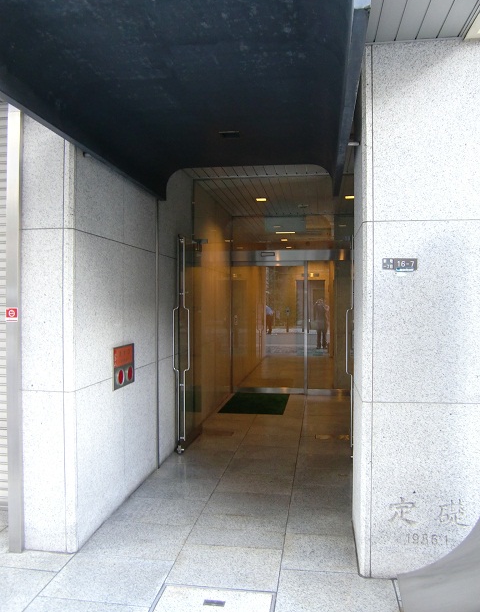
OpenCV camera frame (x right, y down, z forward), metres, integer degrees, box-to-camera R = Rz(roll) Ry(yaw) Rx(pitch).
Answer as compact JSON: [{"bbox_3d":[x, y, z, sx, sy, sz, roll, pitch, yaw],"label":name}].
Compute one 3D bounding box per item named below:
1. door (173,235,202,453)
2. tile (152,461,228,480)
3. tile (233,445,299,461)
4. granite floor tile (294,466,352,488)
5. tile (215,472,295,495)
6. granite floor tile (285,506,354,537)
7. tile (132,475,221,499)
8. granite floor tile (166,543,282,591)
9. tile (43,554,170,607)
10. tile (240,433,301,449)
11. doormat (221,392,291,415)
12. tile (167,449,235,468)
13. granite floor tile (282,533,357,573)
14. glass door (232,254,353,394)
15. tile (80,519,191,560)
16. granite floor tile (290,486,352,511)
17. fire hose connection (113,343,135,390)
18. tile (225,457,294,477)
[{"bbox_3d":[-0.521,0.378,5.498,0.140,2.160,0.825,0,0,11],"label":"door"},{"bbox_3d":[-0.448,1.471,4.572,0.643,0.025,0.452,0,0,9],"label":"tile"},{"bbox_3d":[0.262,1.439,5.076,0.600,0.025,0.450,0,1,9],"label":"tile"},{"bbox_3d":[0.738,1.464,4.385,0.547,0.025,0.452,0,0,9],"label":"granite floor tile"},{"bbox_3d":[0.129,1.450,4.200,0.600,0.025,0.450,0,1,9],"label":"tile"},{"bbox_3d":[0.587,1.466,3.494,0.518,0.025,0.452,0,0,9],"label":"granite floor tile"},{"bbox_3d":[-0.495,1.452,4.088,0.600,0.025,0.450,0,1,9],"label":"tile"},{"bbox_3d":[-0.073,1.470,2.901,0.606,0.025,0.452,0,0,9],"label":"granite floor tile"},{"bbox_3d":[-0.696,1.467,2.774,0.600,0.025,0.450,0,1,9],"label":"tile"},{"bbox_3d":[0.338,1.466,5.581,0.606,0.025,0.452,0,0,9],"label":"tile"},{"bbox_3d":[0.263,1.444,7.751,0.885,0.015,1.626,0,0,9],"label":"doormat"},{"bbox_3d":[-0.362,1.441,4.964,0.600,0.025,0.450,0,1,9],"label":"tile"},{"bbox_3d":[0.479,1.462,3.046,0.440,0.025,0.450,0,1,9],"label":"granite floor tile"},{"bbox_3d":[0.972,0.304,8.404,2.263,2.286,0.080,0,0,9],"label":"glass door"},{"bbox_3d":[-0.629,1.462,3.212,0.600,0.025,0.450,0,1,9],"label":"tile"},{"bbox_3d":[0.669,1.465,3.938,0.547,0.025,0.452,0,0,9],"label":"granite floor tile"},{"bbox_3d":[-0.837,0.439,3.787,0.030,0.300,0.400,0,1,9],"label":"fire hose connection"},{"bbox_3d":[0.196,1.444,4.638,0.600,0.025,0.450,0,1,9],"label":"tile"}]

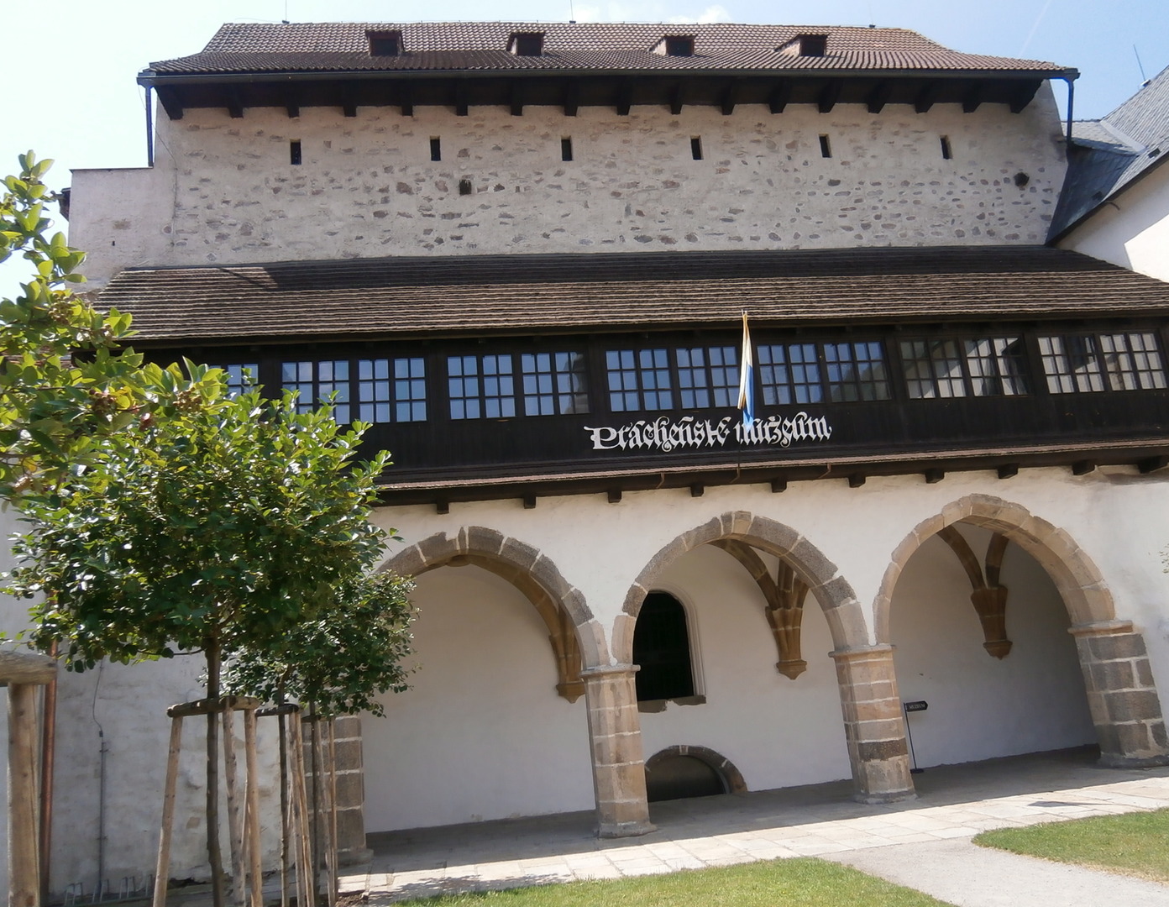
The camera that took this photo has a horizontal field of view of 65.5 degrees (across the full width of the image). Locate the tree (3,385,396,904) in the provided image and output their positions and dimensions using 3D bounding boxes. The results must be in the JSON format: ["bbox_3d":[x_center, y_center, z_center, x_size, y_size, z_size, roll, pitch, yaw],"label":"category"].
[{"bbox_3d":[-2.033,1.425,4.866,2.086,3.732,2.086,-3,-13,-9],"label":"tree"}]

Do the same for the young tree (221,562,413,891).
[{"bbox_3d":[-2.910,3.023,9.986,1.950,3.586,1.950,-3,-12,-9],"label":"young tree"}]

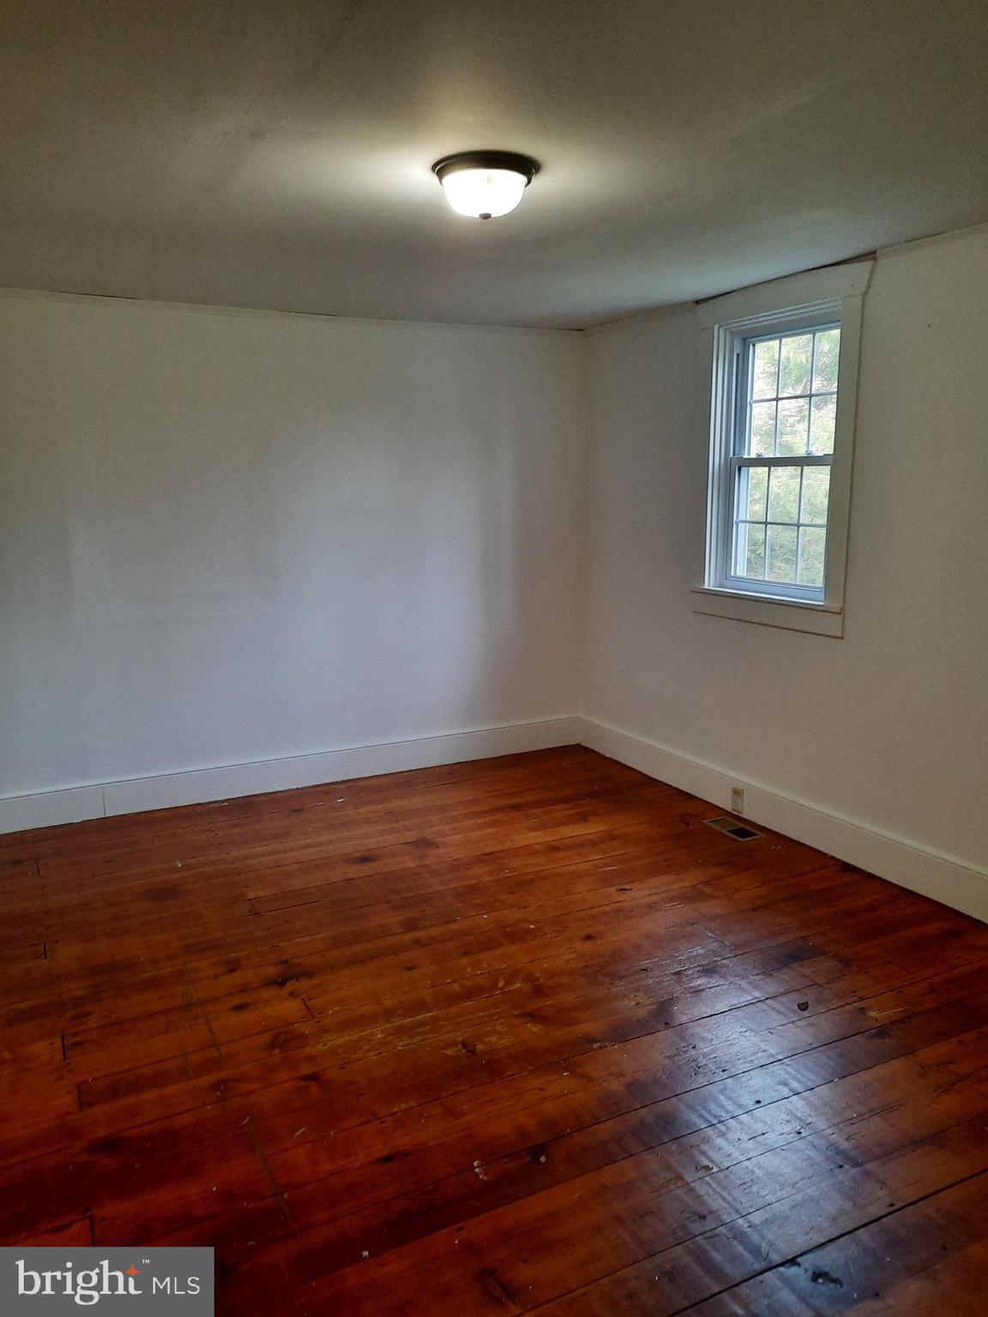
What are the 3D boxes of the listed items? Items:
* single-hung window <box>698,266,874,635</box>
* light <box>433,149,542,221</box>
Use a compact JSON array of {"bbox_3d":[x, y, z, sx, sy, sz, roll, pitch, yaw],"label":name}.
[{"bbox_3d":[1.228,-0.868,4.175,0.090,1.454,1.013,-6,12,-27],"label":"single-hung window"},{"bbox_3d":[-0.020,-1.252,2.559,0.289,0.130,0.289,0,11,0],"label":"light"}]

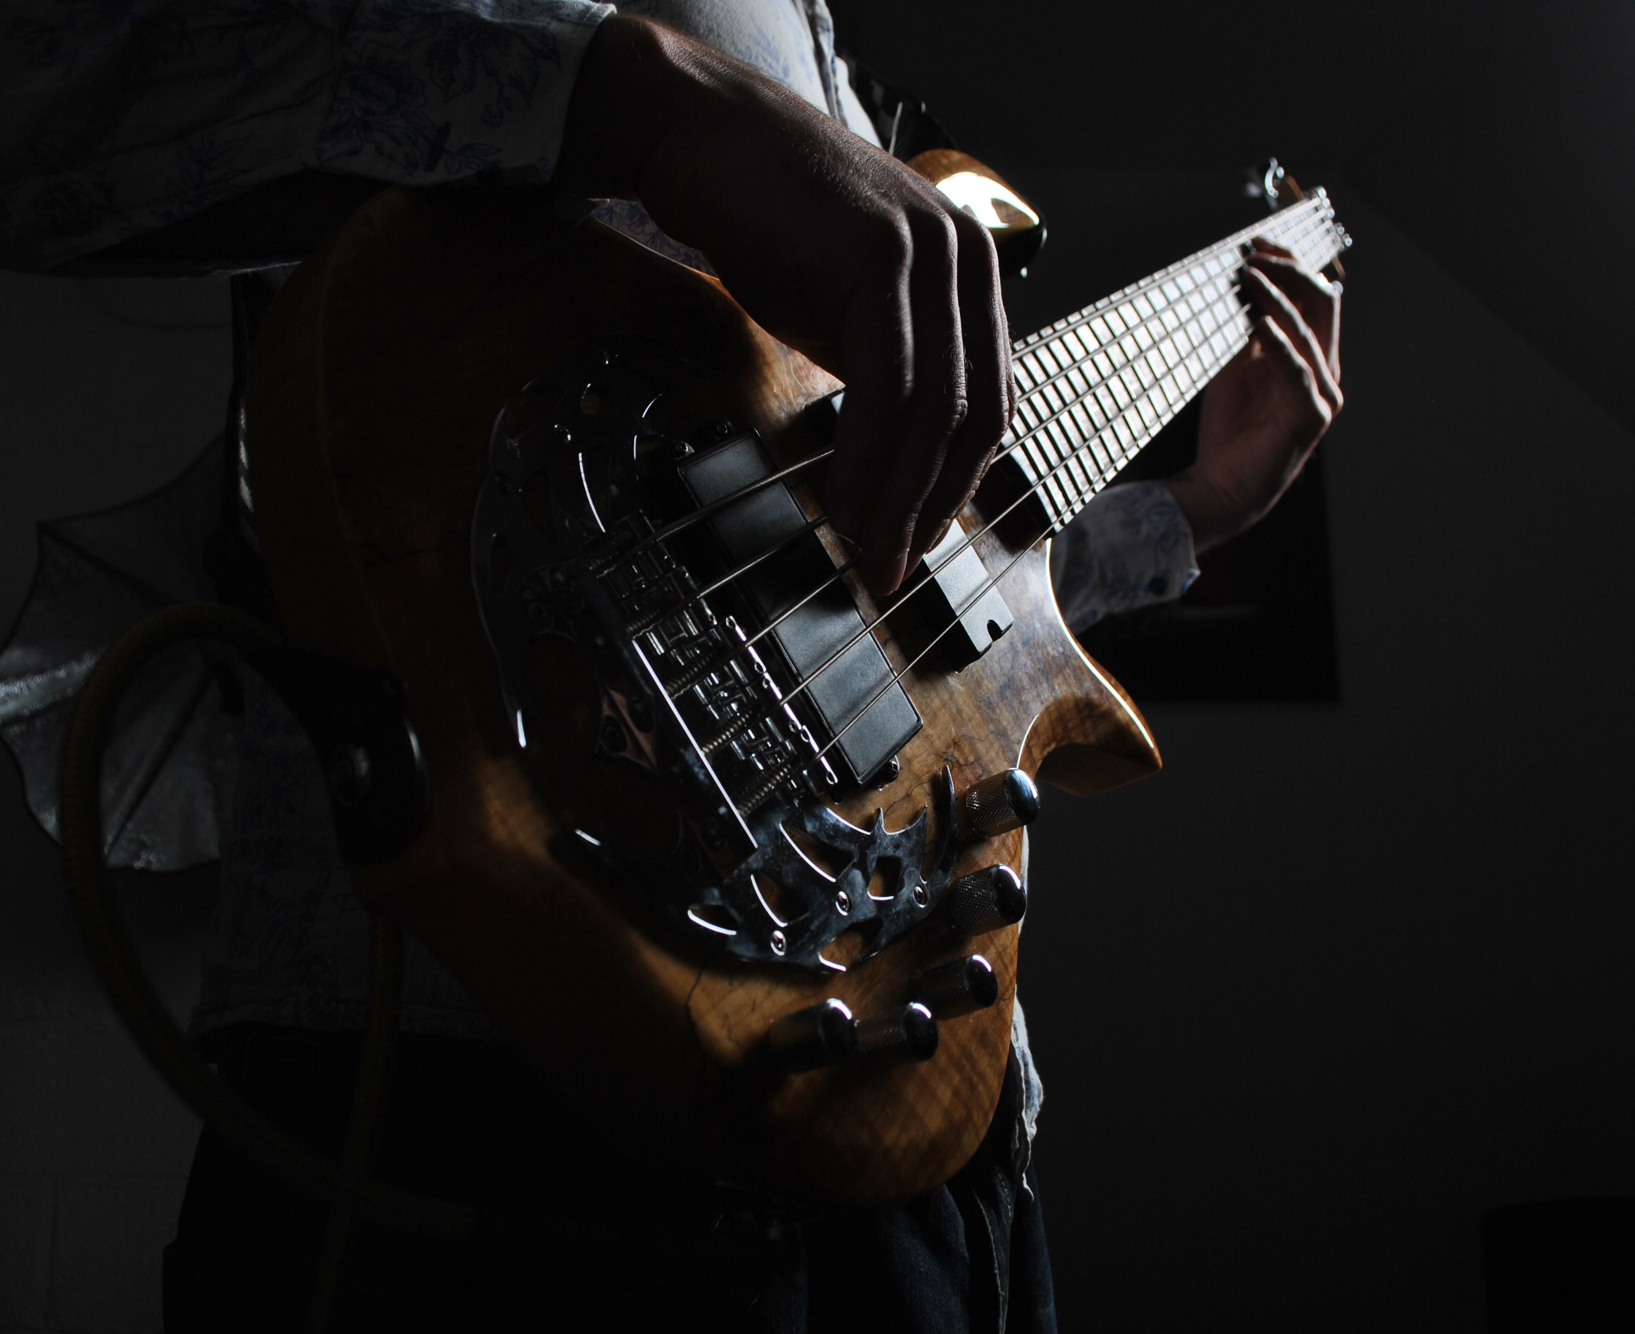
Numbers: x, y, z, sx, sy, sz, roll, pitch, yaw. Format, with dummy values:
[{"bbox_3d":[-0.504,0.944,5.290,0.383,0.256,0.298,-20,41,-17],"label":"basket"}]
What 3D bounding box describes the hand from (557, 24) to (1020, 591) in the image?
[{"bbox_3d":[-0.012,-0.106,0.440,0.165,0.112,0.100,29,-2,-9],"label":"hand"}]

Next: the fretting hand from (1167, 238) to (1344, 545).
[{"bbox_3d":[0.256,-0.159,0.875,0.095,0.175,0.100,17,3,18],"label":"fretting hand"}]

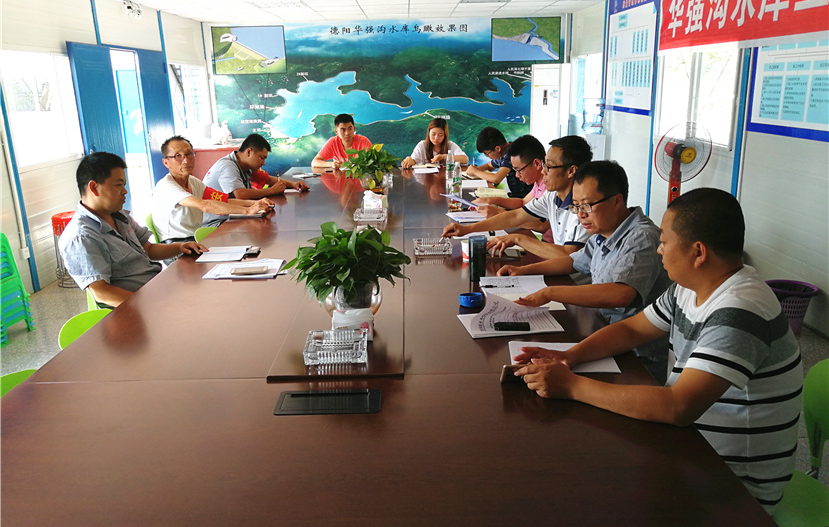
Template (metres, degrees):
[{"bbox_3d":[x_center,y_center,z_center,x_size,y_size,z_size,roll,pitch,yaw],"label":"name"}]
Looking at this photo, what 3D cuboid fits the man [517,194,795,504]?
[{"bbox_3d":[0.646,0.421,1.721,0.760,1.270,0.540,0,16,6],"label":"man"}]

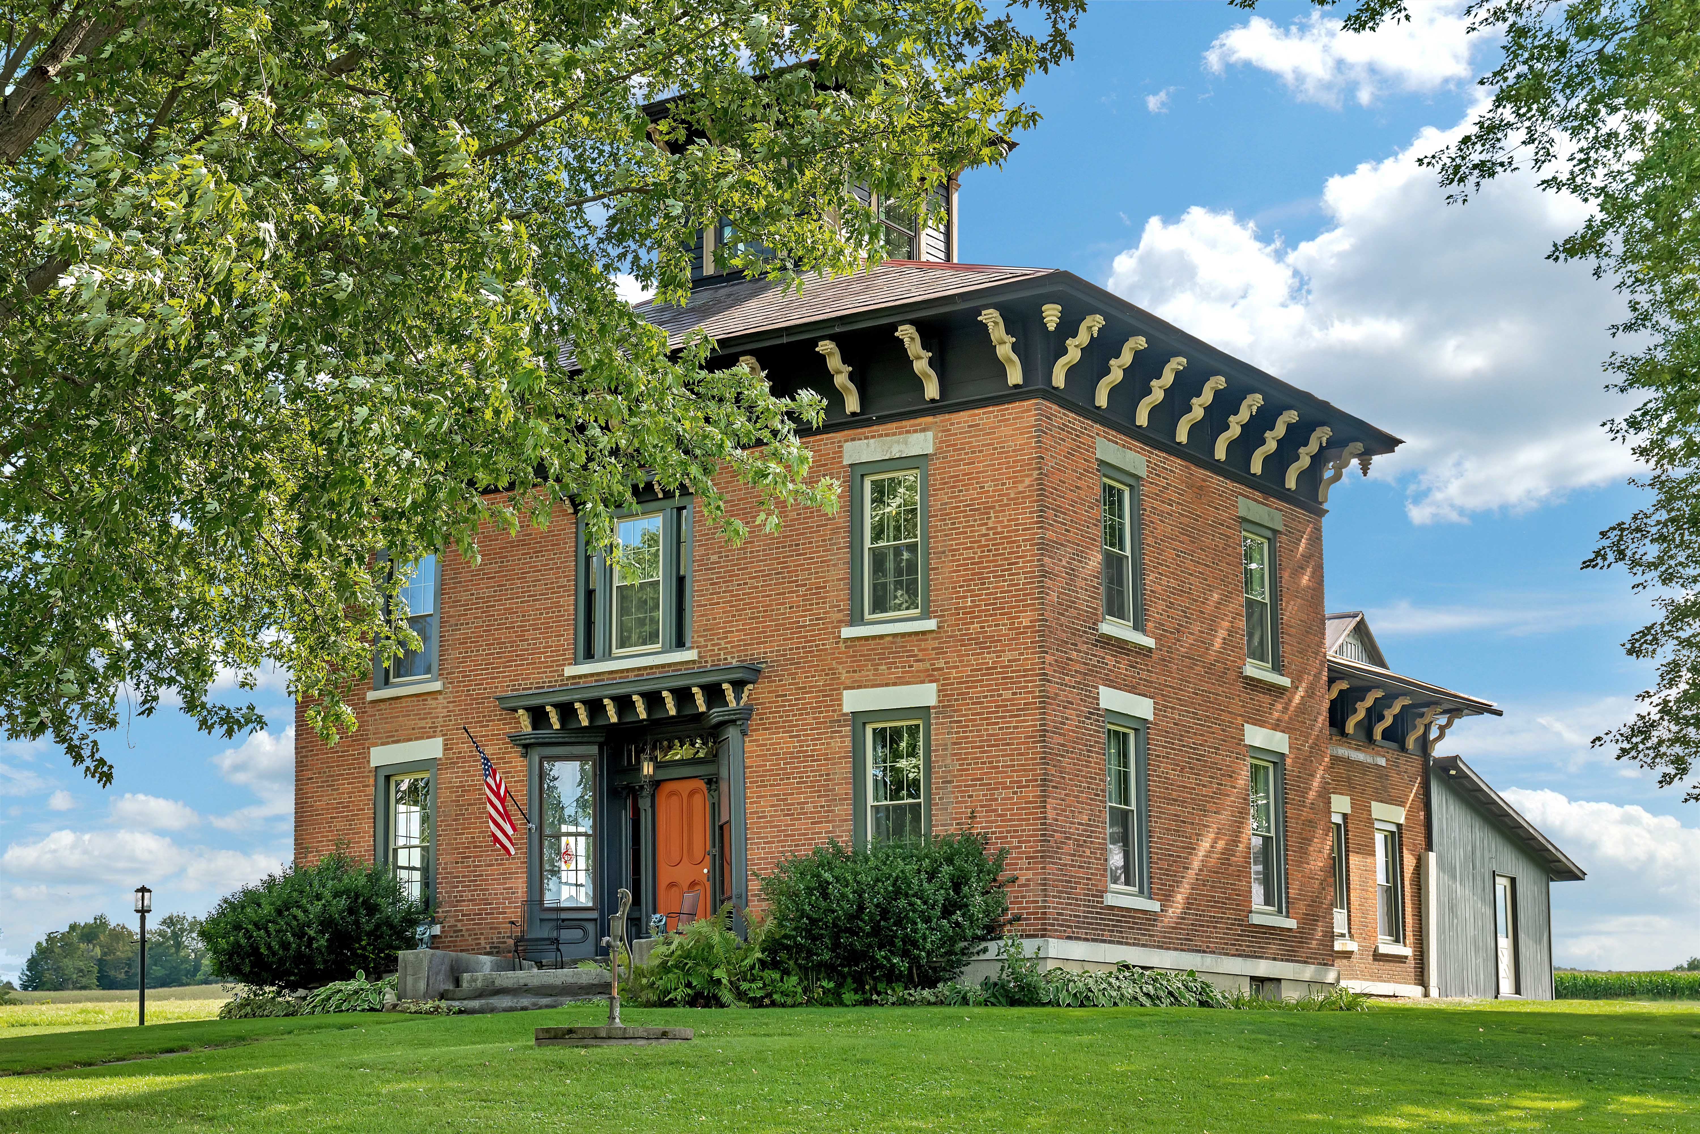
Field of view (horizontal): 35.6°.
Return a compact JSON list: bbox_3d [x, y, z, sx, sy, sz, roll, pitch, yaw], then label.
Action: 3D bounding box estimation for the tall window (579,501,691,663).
[{"bbox_3d":[-2.910,0.193,36.063,2.050,2.130,0.170,-7,-12,34],"label":"tall window"}]

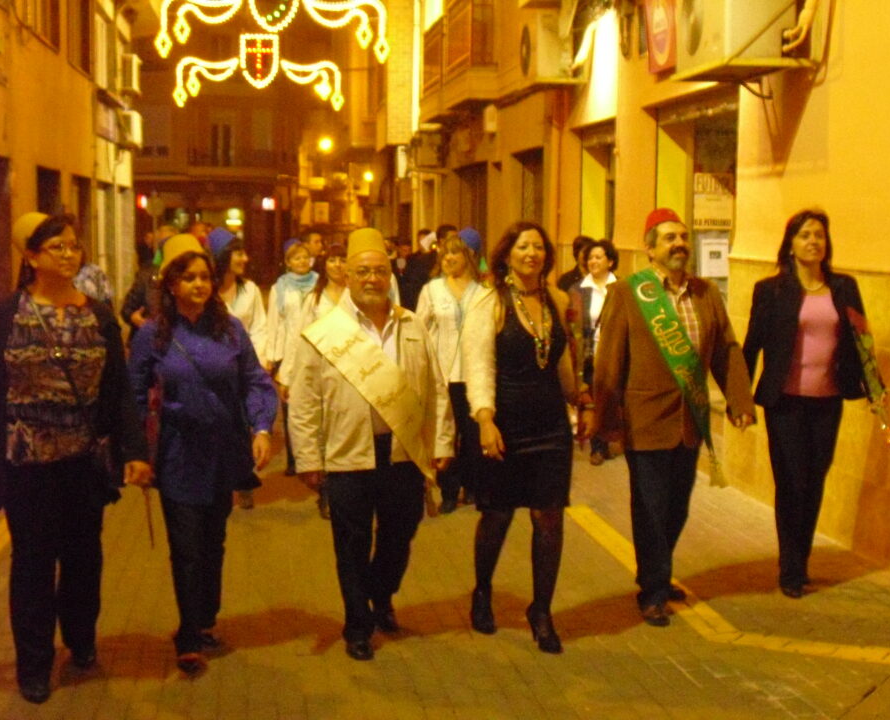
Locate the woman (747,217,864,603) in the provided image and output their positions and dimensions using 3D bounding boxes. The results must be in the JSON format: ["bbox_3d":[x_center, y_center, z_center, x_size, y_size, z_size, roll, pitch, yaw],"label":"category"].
[{"bbox_3d":[1.647,0.192,6.678,0.500,1.733,0.400,0,5,0],"label":"woman"}]

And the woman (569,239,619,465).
[{"bbox_3d":[1.127,-0.065,10.721,0.460,1.623,0.400,0,5,0],"label":"woman"}]

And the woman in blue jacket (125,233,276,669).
[{"bbox_3d":[-0.951,0.342,5.763,0.540,1.647,0.480,-1,5,-16],"label":"woman in blue jacket"}]

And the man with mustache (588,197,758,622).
[{"bbox_3d":[0.988,0.228,6.465,0.610,1.772,0.520,-1,5,-11],"label":"man with mustache"}]

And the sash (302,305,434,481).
[{"bbox_3d":[-0.307,0.133,5.821,0.490,0.685,0.300,-1,5,-11],"label":"sash"}]

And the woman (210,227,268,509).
[{"bbox_3d":[-1.297,0.041,8.926,0.480,1.685,0.420,-1,5,-16],"label":"woman"}]

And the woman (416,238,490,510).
[{"bbox_3d":[0.051,0.059,8.867,0.500,1.674,0.420,0,5,-3],"label":"woman"}]

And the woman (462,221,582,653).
[{"bbox_3d":[0.315,0.292,5.963,0.460,1.701,0.460,0,5,-6],"label":"woman"}]

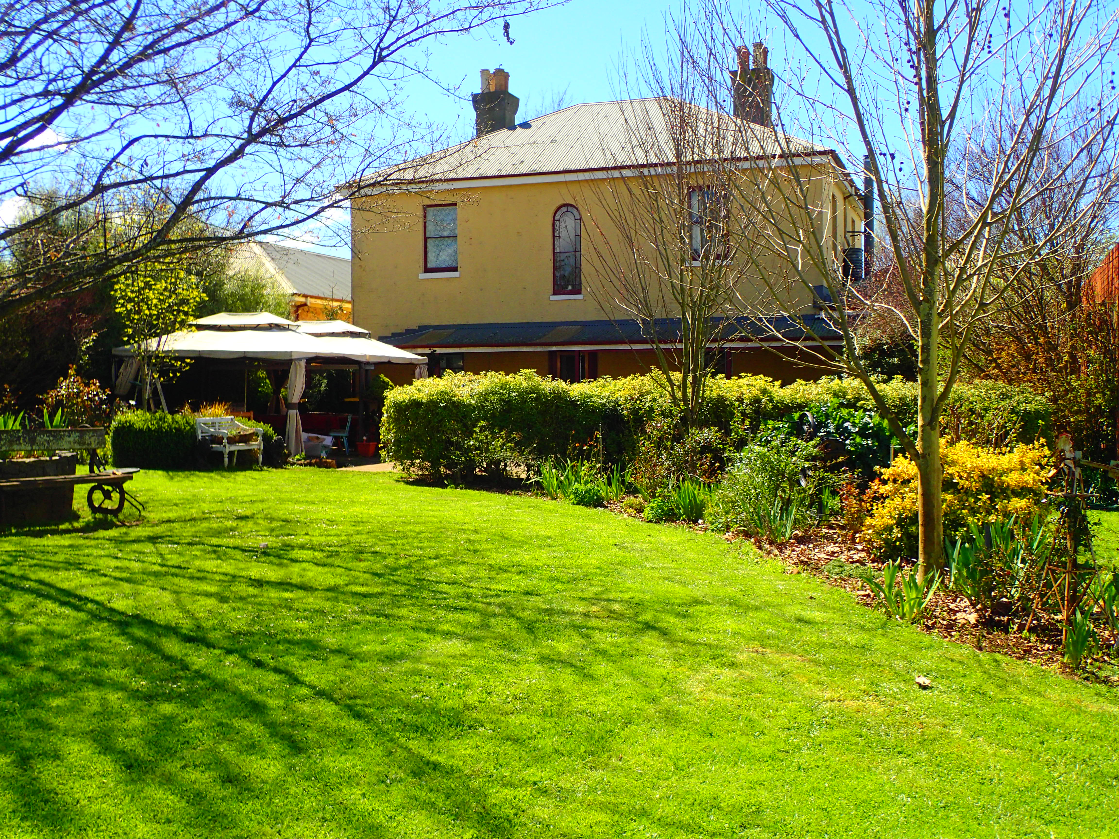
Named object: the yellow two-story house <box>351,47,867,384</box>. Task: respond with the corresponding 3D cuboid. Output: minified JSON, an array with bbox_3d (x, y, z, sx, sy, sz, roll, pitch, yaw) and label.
[{"bbox_3d":[1.689,-5.162,35.540,13.323,11.250,12.238,0,1,19],"label":"yellow two-story house"}]

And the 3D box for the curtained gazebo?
[{"bbox_3d":[-5.955,-0.710,26.467,4.048,2.830,5.911,0,1,19],"label":"curtained gazebo"}]

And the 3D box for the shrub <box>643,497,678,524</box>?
[{"bbox_3d":[1.053,0.939,12.811,0.346,0.277,0.340,0,1,0],"label":"shrub"}]

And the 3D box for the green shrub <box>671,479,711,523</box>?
[{"bbox_3d":[1.371,0.852,12.803,0.401,0.446,0.380,0,1,0],"label":"green shrub"}]

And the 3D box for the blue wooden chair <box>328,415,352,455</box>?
[{"bbox_3d":[-4.377,0.305,24.500,0.490,0.830,0.430,0,1,3],"label":"blue wooden chair"}]

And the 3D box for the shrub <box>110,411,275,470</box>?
[{"bbox_3d":[-6.510,0.359,21.982,2.750,0.950,1.150,0,1,0],"label":"shrub"}]

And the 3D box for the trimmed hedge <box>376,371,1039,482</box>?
[{"bbox_3d":[1.978,0.142,17.812,9.450,1.520,1.400,0,1,13],"label":"trimmed hedge"}]

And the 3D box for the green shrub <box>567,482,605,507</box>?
[{"bbox_3d":[0.315,0.889,14.522,0.455,0.294,0.440,0,1,0],"label":"green shrub"}]

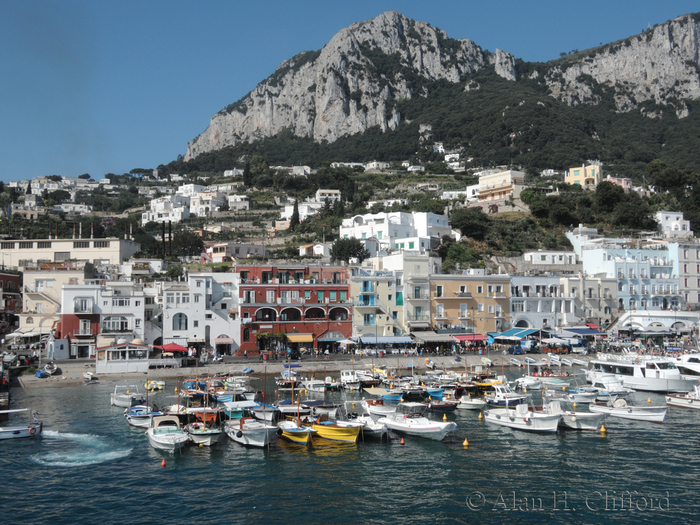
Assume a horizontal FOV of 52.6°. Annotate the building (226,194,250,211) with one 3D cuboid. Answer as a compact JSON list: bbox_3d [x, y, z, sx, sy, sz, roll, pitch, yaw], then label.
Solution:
[{"bbox_3d":[-47.827,-25.708,303.976,8.800,6.100,6.500,-1,-3,10],"label":"building"}]

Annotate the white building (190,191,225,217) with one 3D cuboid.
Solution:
[{"bbox_3d":[-57.858,-23.872,287.847,10.000,9.300,10.000,-1,-3,19],"label":"white building"}]

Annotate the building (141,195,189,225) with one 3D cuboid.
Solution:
[{"bbox_3d":[-75.381,-21.168,289.700,19.500,11.000,9.500,-3,-4,38],"label":"building"}]

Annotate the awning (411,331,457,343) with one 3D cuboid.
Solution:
[{"bbox_3d":[17.041,15.119,144.869,8.200,1.900,5.000,1,-3,-16],"label":"awning"}]

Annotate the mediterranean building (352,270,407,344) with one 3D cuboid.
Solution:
[{"bbox_3d":[5.282,10.507,150.059,11.300,17.215,10.500,1,-4,-11],"label":"mediterranean building"}]

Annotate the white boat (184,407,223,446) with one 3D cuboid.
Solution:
[{"bbox_3d":[-12.380,13.909,60.983,2.400,2.600,6.300,1,-4,-17],"label":"white boat"}]

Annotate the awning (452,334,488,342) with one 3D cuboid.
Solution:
[{"bbox_3d":[24.953,15.639,146.640,6.600,1.200,3.200,1,-3,-16],"label":"awning"}]

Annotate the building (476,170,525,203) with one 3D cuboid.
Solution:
[{"bbox_3d":[55.103,-27.446,257.324,8.000,9.770,16.500,2,-4,-33],"label":"building"}]

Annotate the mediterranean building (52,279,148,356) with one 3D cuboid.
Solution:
[{"bbox_3d":[-48.726,10.960,139.112,16.000,14.800,10.000,1,-3,-18],"label":"mediterranean building"}]

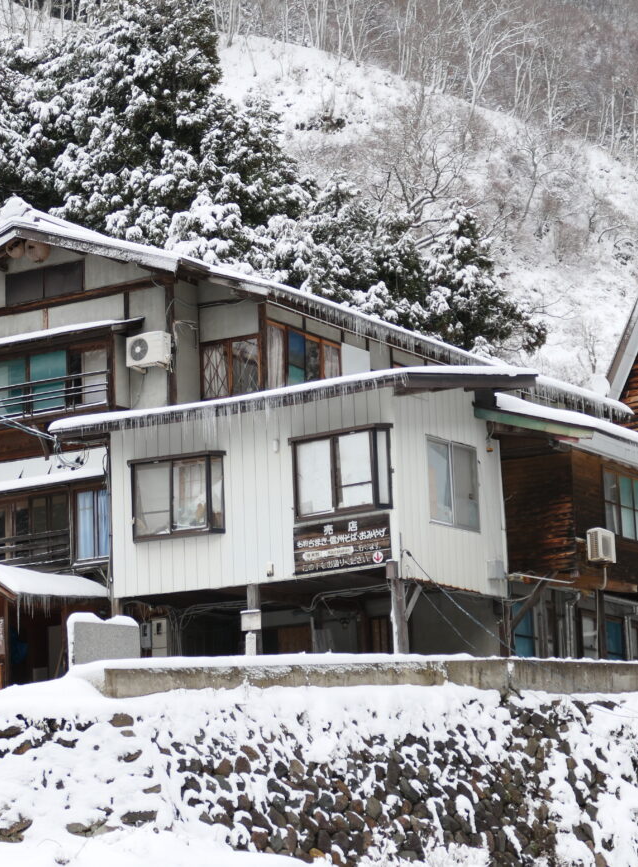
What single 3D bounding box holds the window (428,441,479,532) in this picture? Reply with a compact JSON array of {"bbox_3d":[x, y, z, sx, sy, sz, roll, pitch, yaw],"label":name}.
[{"bbox_3d":[2.215,0.846,48.073,0.100,1.448,1.606,-10,-15,32],"label":"window"}]

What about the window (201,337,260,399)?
[{"bbox_3d":[-1.578,-1.193,52.195,1.300,1.040,0.100,-9,-13,30],"label":"window"}]

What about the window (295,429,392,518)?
[{"bbox_3d":[0.319,0.632,46.987,1.861,1.356,0.240,-9,-14,30],"label":"window"}]

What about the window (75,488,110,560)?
[{"bbox_3d":[-3.947,1.581,51.651,0.831,1.239,0.120,-9,-14,30],"label":"window"}]

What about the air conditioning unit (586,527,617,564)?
[{"bbox_3d":[4.811,1.941,50.024,0.250,0.530,0.660,-9,-13,30],"label":"air conditioning unit"}]

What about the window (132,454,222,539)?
[{"bbox_3d":[-2.400,1.038,48.562,1.865,1.373,0.240,-9,-14,30],"label":"window"}]

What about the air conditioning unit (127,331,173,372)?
[{"bbox_3d":[-3.007,-1.450,51.714,0.780,0.560,0.280,-9,-13,30],"label":"air conditioning unit"}]

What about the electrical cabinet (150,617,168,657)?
[{"bbox_3d":[-2.784,3.632,51.300,0.310,0.760,0.160,-9,-13,30],"label":"electrical cabinet"}]

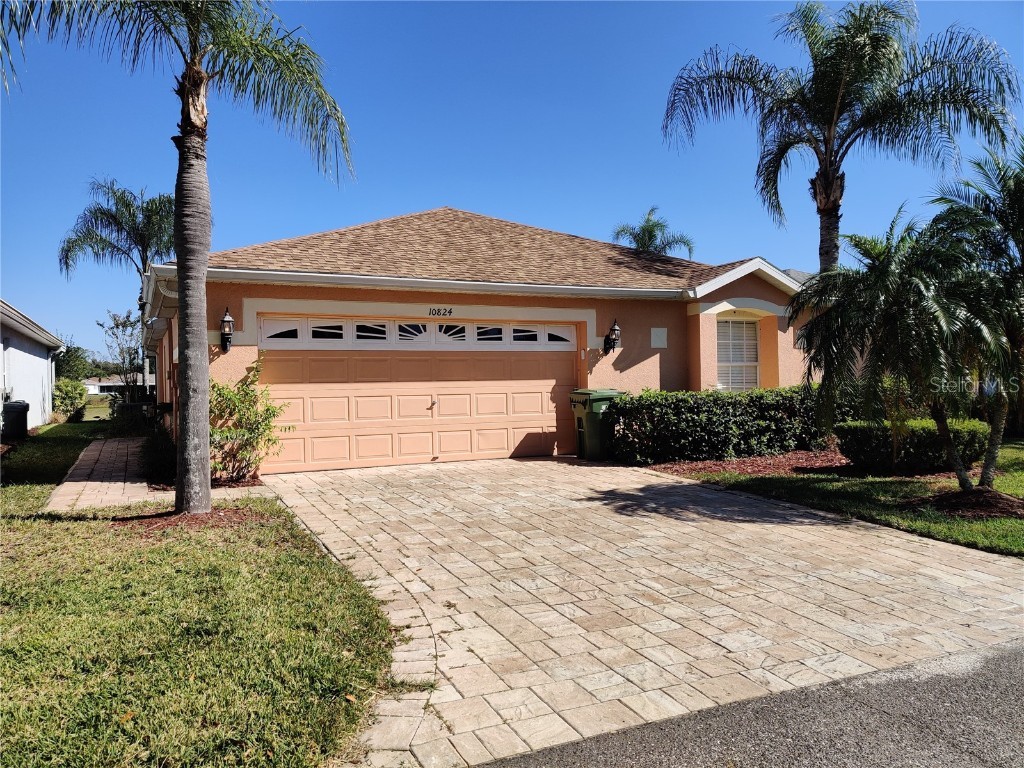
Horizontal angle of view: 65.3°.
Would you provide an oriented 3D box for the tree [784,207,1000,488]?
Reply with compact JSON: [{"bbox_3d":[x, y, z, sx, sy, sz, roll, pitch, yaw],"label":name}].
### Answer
[{"bbox_3d":[4.634,-0.403,9.600,2.600,3.350,2.600,-1,0,0],"label":"tree"}]

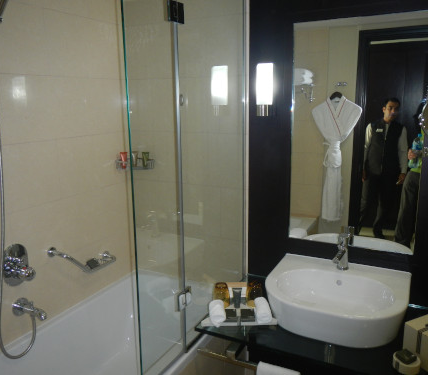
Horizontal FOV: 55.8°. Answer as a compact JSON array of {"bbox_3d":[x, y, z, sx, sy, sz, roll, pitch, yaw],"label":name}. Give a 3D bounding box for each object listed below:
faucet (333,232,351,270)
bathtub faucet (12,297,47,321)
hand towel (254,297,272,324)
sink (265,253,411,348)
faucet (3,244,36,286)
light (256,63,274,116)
[{"bbox_3d":[0.577,0.305,1.827,0.050,0.172,0.170,5,13,28],"label":"faucet"},{"bbox_3d":[-0.838,0.569,1.871,0.156,0.080,0.080,5,13,28],"label":"bathtub faucet"},{"bbox_3d":[0.215,0.530,1.759,0.062,0.060,0.135,-1,12,0],"label":"hand towel"},{"bbox_3d":[0.513,0.491,1.751,0.575,0.160,0.515,5,13,28],"label":"sink"},{"bbox_3d":[-0.866,0.363,1.842,0.100,0.185,0.122,5,13,28],"label":"faucet"},{"bbox_3d":[0.245,-0.471,1.942,0.078,0.252,0.086,5,13,28],"label":"light"}]

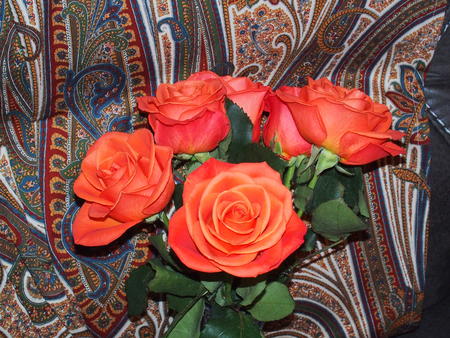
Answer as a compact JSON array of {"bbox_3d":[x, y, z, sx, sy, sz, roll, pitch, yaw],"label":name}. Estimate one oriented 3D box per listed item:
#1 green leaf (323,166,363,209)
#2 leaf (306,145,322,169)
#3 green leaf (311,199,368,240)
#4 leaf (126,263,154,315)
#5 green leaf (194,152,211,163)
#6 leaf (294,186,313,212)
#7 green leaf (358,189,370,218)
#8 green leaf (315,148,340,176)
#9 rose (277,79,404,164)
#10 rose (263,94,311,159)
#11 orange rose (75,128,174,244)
[{"bbox_3d":[0.080,0.013,0.550,0.027,0.029,0.010,0,18,0],"label":"green leaf"},{"bbox_3d":[0.068,-0.008,0.615,0.009,0.006,0.021,30,84,24],"label":"leaf"},{"bbox_3d":[0.075,0.033,0.530,0.037,0.027,0.010,0,18,0],"label":"green leaf"},{"bbox_3d":[-0.064,0.093,0.615,0.022,0.007,0.042,9,66,-3],"label":"leaf"},{"bbox_3d":[-0.014,-0.008,0.530,0.012,0.009,0.005,14,24,4],"label":"green leaf"},{"bbox_3d":[0.052,0.020,0.535,0.012,0.017,0.006,0,18,0],"label":"leaf"},{"bbox_3d":[0.111,0.028,0.645,0.013,0.006,0.026,-14,75,-23],"label":"green leaf"},{"bbox_3d":[0.077,-0.006,0.610,0.016,0.008,0.021,30,77,1],"label":"green leaf"},{"bbox_3d":[0.076,-0.031,0.530,0.078,0.053,0.068,13,24,0],"label":"rose"},{"bbox_3d":[0.055,-0.037,0.655,0.052,0.060,0.052,0,12,0],"label":"rose"},{"bbox_3d":[-0.065,0.012,0.520,0.066,0.052,0.068,2,67,30],"label":"orange rose"}]

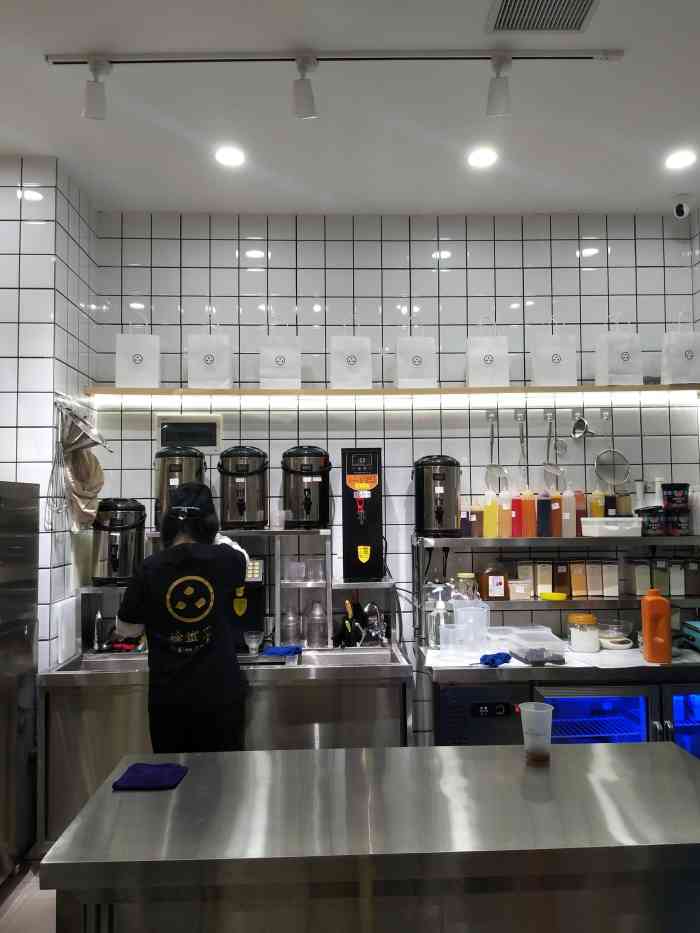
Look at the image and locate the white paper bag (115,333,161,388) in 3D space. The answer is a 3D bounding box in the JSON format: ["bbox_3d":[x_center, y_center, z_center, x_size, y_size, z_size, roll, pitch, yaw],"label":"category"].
[{"bbox_3d":[-1.067,-0.521,3.549,0.224,0.294,0.100,-1,-3,-2],"label":"white paper bag"}]

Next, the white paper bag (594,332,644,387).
[{"bbox_3d":[1.407,-0.556,3.677,0.205,0.273,0.105,1,-4,-20],"label":"white paper bag"}]

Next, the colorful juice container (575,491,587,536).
[{"bbox_3d":[1.152,0.233,3.494,0.068,0.232,0.068,-1,-3,-2],"label":"colorful juice container"}]

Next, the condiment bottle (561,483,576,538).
[{"bbox_3d":[1.105,0.223,3.546,0.074,0.260,0.074,-1,-3,-3],"label":"condiment bottle"}]

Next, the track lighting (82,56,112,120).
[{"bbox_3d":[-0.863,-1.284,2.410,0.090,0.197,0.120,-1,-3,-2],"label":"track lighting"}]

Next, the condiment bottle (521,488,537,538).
[{"bbox_3d":[0.880,0.229,3.468,0.071,0.241,0.071,-1,-4,-2],"label":"condiment bottle"}]

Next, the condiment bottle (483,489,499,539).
[{"bbox_3d":[0.694,0.233,3.461,0.070,0.236,0.070,-1,-4,-2],"label":"condiment bottle"}]

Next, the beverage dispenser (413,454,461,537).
[{"bbox_3d":[0.429,0.150,3.516,0.240,0.415,0.280,-1,-4,-2],"label":"beverage dispenser"}]

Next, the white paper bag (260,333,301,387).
[{"bbox_3d":[-0.355,-0.535,3.605,0.208,0.272,0.105,-1,-4,-2],"label":"white paper bag"}]

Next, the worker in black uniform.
[{"bbox_3d":[-0.662,0.861,2.789,0.510,1.610,0.480,-1,-3,-3],"label":"worker in black uniform"}]

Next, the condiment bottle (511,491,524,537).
[{"bbox_3d":[0.830,0.235,3.486,0.069,0.232,0.069,-1,-4,-2],"label":"condiment bottle"}]

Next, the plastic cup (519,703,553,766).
[{"bbox_3d":[0.503,0.717,1.882,0.093,0.145,0.093,-1,-3,0],"label":"plastic cup"}]

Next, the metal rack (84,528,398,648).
[{"bbox_3d":[-0.514,0.582,3.473,1.480,0.560,0.300,-1,-4,-2],"label":"metal rack"}]

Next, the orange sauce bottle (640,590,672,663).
[{"bbox_3d":[1.369,0.699,3.130,0.122,0.325,0.115,-1,-3,-3],"label":"orange sauce bottle"}]

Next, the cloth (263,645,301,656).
[{"bbox_3d":[-0.319,0.870,3.315,0.190,0.040,0.130,-1,-3,-3],"label":"cloth"}]

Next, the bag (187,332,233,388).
[{"bbox_3d":[-0.715,-0.524,3.592,0.212,0.280,0.110,-1,-3,-3],"label":"bag"}]

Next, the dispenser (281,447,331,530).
[{"bbox_3d":[-0.220,0.101,3.507,0.256,0.405,0.265,-1,-3,-2],"label":"dispenser"}]

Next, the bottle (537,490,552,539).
[{"bbox_3d":[0.985,0.231,3.540,0.072,0.245,0.072,-1,-3,-3],"label":"bottle"}]

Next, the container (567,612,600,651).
[{"bbox_3d":[1.132,0.795,3.389,0.148,0.168,0.148,-1,-3,-3],"label":"container"}]

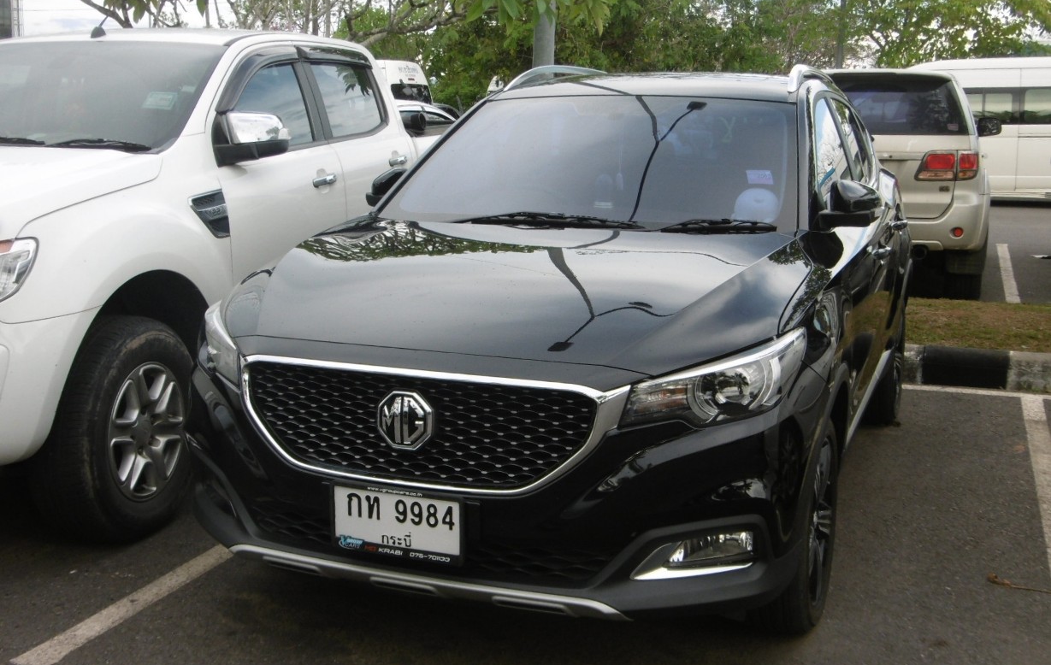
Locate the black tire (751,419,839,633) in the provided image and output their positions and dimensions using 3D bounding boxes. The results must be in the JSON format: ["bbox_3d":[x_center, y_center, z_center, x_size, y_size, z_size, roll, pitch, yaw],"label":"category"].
[{"bbox_3d":[0.740,0.520,3.308,0.215,0.645,0.645,4,11,22],"label":"black tire"}]

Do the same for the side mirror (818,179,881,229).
[{"bbox_3d":[1.042,-0.410,3.674,0.210,0.165,0.155,4,11,22],"label":"side mirror"}]

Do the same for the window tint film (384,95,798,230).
[{"bbox_3d":[0.250,-0.598,3.952,1.410,0.110,0.830,4,42,22],"label":"window tint film"}]

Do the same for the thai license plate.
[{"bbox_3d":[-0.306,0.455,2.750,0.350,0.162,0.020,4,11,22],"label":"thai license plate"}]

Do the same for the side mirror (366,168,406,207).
[{"bbox_3d":[-0.489,-0.535,4.311,0.210,0.160,0.170,4,11,22],"label":"side mirror"}]

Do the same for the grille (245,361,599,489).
[{"bbox_3d":[-0.290,0.222,2.780,0.980,0.275,0.140,4,11,22],"label":"grille"}]

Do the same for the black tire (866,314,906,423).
[{"bbox_3d":[1.731,0.117,5.661,0.215,0.645,0.645,4,11,22],"label":"black tire"}]

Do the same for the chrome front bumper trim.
[{"bbox_3d":[-0.276,0.618,2.856,1.130,0.080,0.140,4,11,22],"label":"chrome front bumper trim"}]

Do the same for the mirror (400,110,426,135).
[{"bbox_3d":[-1.000,-1.874,10.300,0.180,0.200,0.240,5,11,24],"label":"mirror"}]

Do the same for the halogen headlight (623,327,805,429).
[{"bbox_3d":[0.454,0.121,2.745,0.345,0.205,0.500,4,11,22],"label":"halogen headlight"}]

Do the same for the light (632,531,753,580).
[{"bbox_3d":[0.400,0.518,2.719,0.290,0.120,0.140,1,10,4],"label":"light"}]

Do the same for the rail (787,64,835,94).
[{"bbox_3d":[1.238,-1.044,4.804,0.070,0.120,1.550,4,11,22],"label":"rail"}]

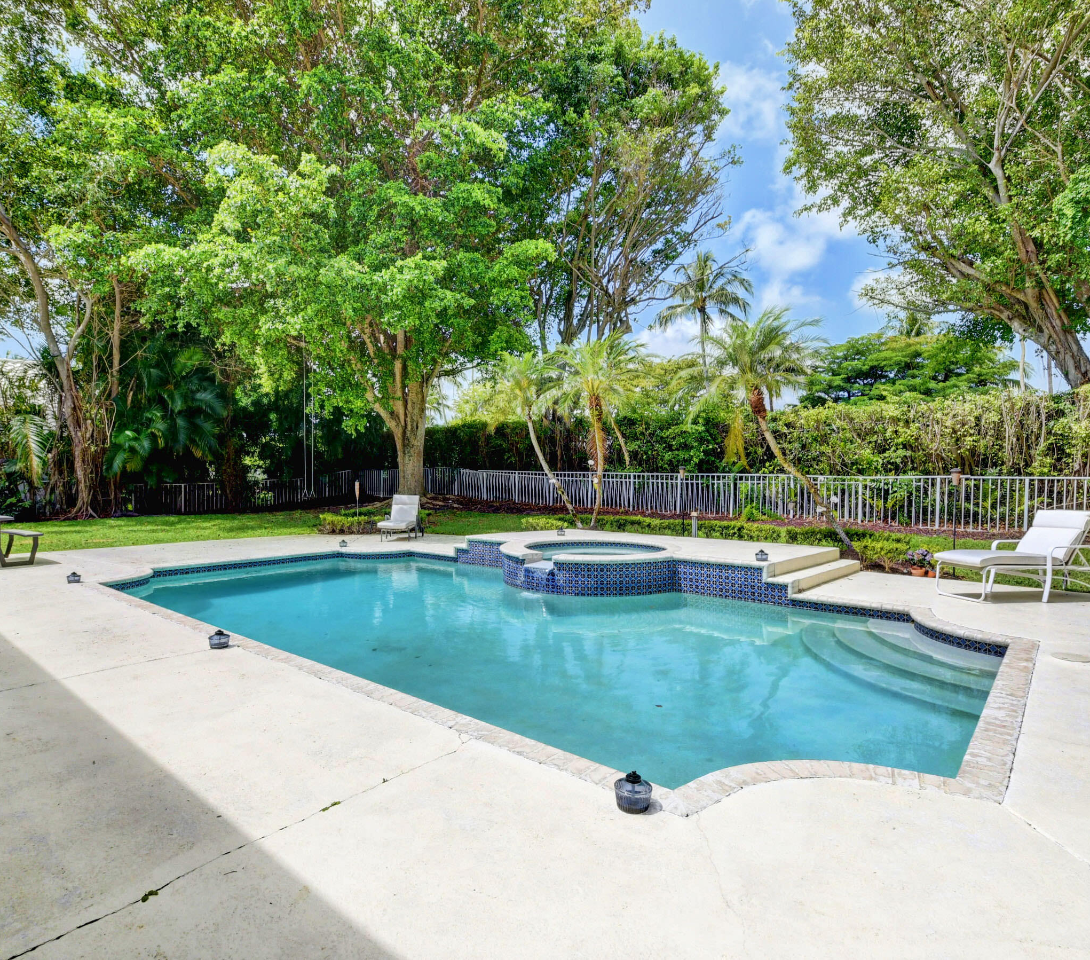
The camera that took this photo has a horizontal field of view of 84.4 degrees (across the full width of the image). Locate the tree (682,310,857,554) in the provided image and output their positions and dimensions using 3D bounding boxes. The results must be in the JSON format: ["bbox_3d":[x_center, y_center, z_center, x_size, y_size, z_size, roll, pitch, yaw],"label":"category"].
[{"bbox_3d":[3.668,-0.754,9.800,2.795,4.062,2.500,0,0,0],"label":"tree"}]

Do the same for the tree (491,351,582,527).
[{"bbox_3d":[-0.169,-0.871,12.900,1.960,3.798,1.800,0,0,0],"label":"tree"}]

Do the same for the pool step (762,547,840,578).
[{"bbox_3d":[3.389,1.101,8.175,0.320,0.155,2.589,0,0,43],"label":"pool step"}]

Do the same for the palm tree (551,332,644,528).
[{"bbox_3d":[1.117,-1.056,12.800,1.969,4.201,2.100,0,0,0],"label":"palm tree"}]

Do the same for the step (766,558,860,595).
[{"bbox_3d":[3.584,1.256,7.950,0.320,0.155,2.603,0,0,43],"label":"step"}]

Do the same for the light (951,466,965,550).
[{"bbox_3d":[5.713,0.588,8.359,0.150,1.520,0.150,0,0,0],"label":"light"}]

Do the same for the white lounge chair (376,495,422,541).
[{"bbox_3d":[-3.208,0.840,13.520,0.680,0.950,1.600,0,0,-1],"label":"white lounge chair"}]

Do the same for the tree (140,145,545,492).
[{"bbox_3d":[-6.900,-5.838,22.000,14.200,13.038,12.500,0,0,0],"label":"tree"}]

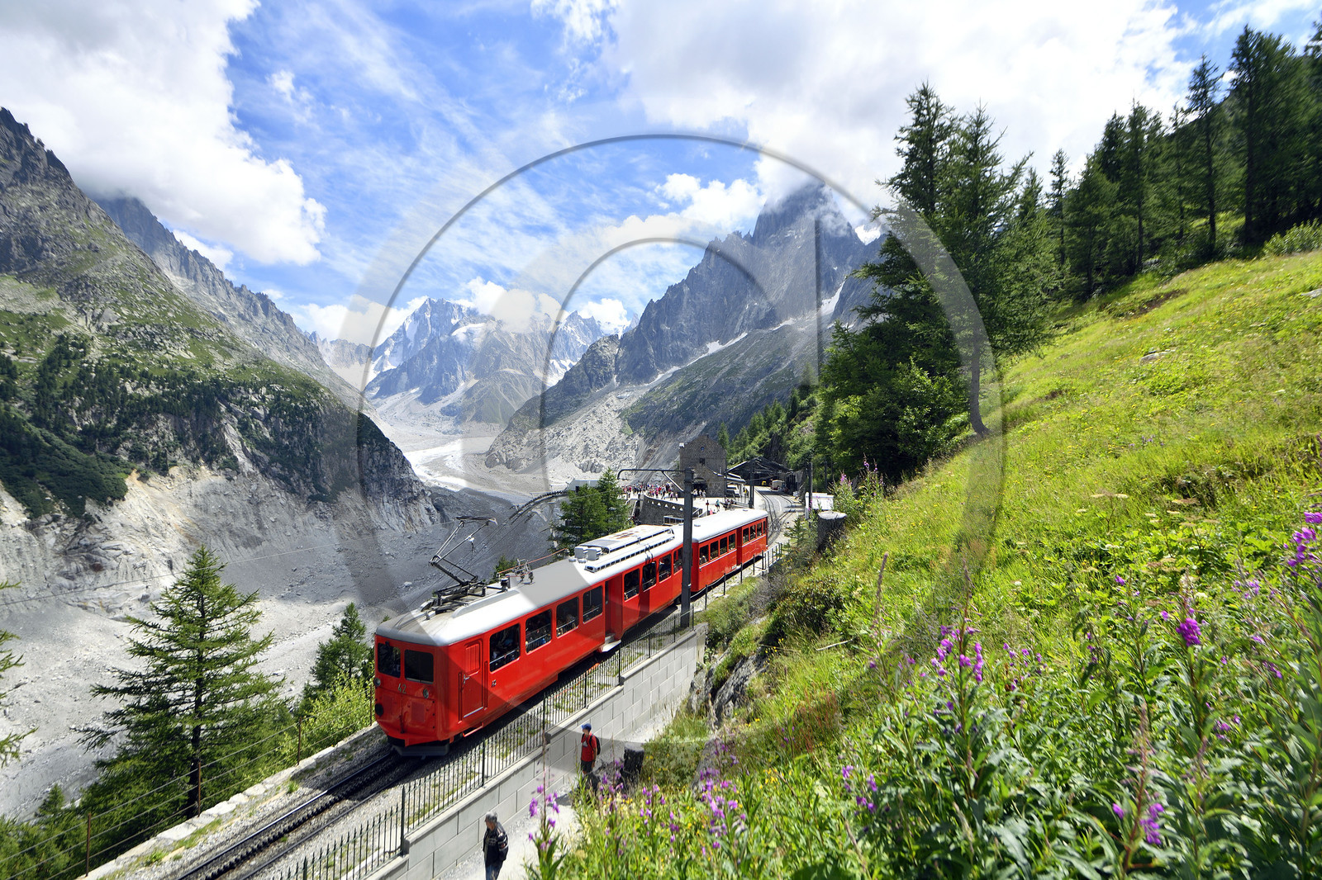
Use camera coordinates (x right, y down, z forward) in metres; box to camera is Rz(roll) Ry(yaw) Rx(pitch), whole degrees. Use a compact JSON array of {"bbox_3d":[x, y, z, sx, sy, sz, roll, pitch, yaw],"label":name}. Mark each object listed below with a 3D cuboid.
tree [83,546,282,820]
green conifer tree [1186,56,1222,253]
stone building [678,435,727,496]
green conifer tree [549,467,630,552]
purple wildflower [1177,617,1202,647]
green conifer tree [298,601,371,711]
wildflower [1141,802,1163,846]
[{"bbox_3d":[-11.839,6.127,15.500,4.100,7.100,4.100,0,-2,0],"label":"tree"},{"bbox_3d":[29.684,-15.549,34.000,2.000,10.700,2.000,0,-2,0],"label":"green conifer tree"},{"bbox_3d":[7.100,4.900,117.500,8.600,11.300,11.500,0,-2,-6],"label":"stone building"},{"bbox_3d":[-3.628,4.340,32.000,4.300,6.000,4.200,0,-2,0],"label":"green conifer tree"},{"bbox_3d":[1.569,0.569,1.850,0.065,0.090,0.065,-2,-3,37],"label":"purple wildflower"},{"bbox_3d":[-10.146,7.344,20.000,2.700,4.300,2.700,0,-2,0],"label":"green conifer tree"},{"bbox_3d":[0.985,0.770,1.250,0.050,0.085,0.050,-2,-3,37],"label":"wildflower"}]

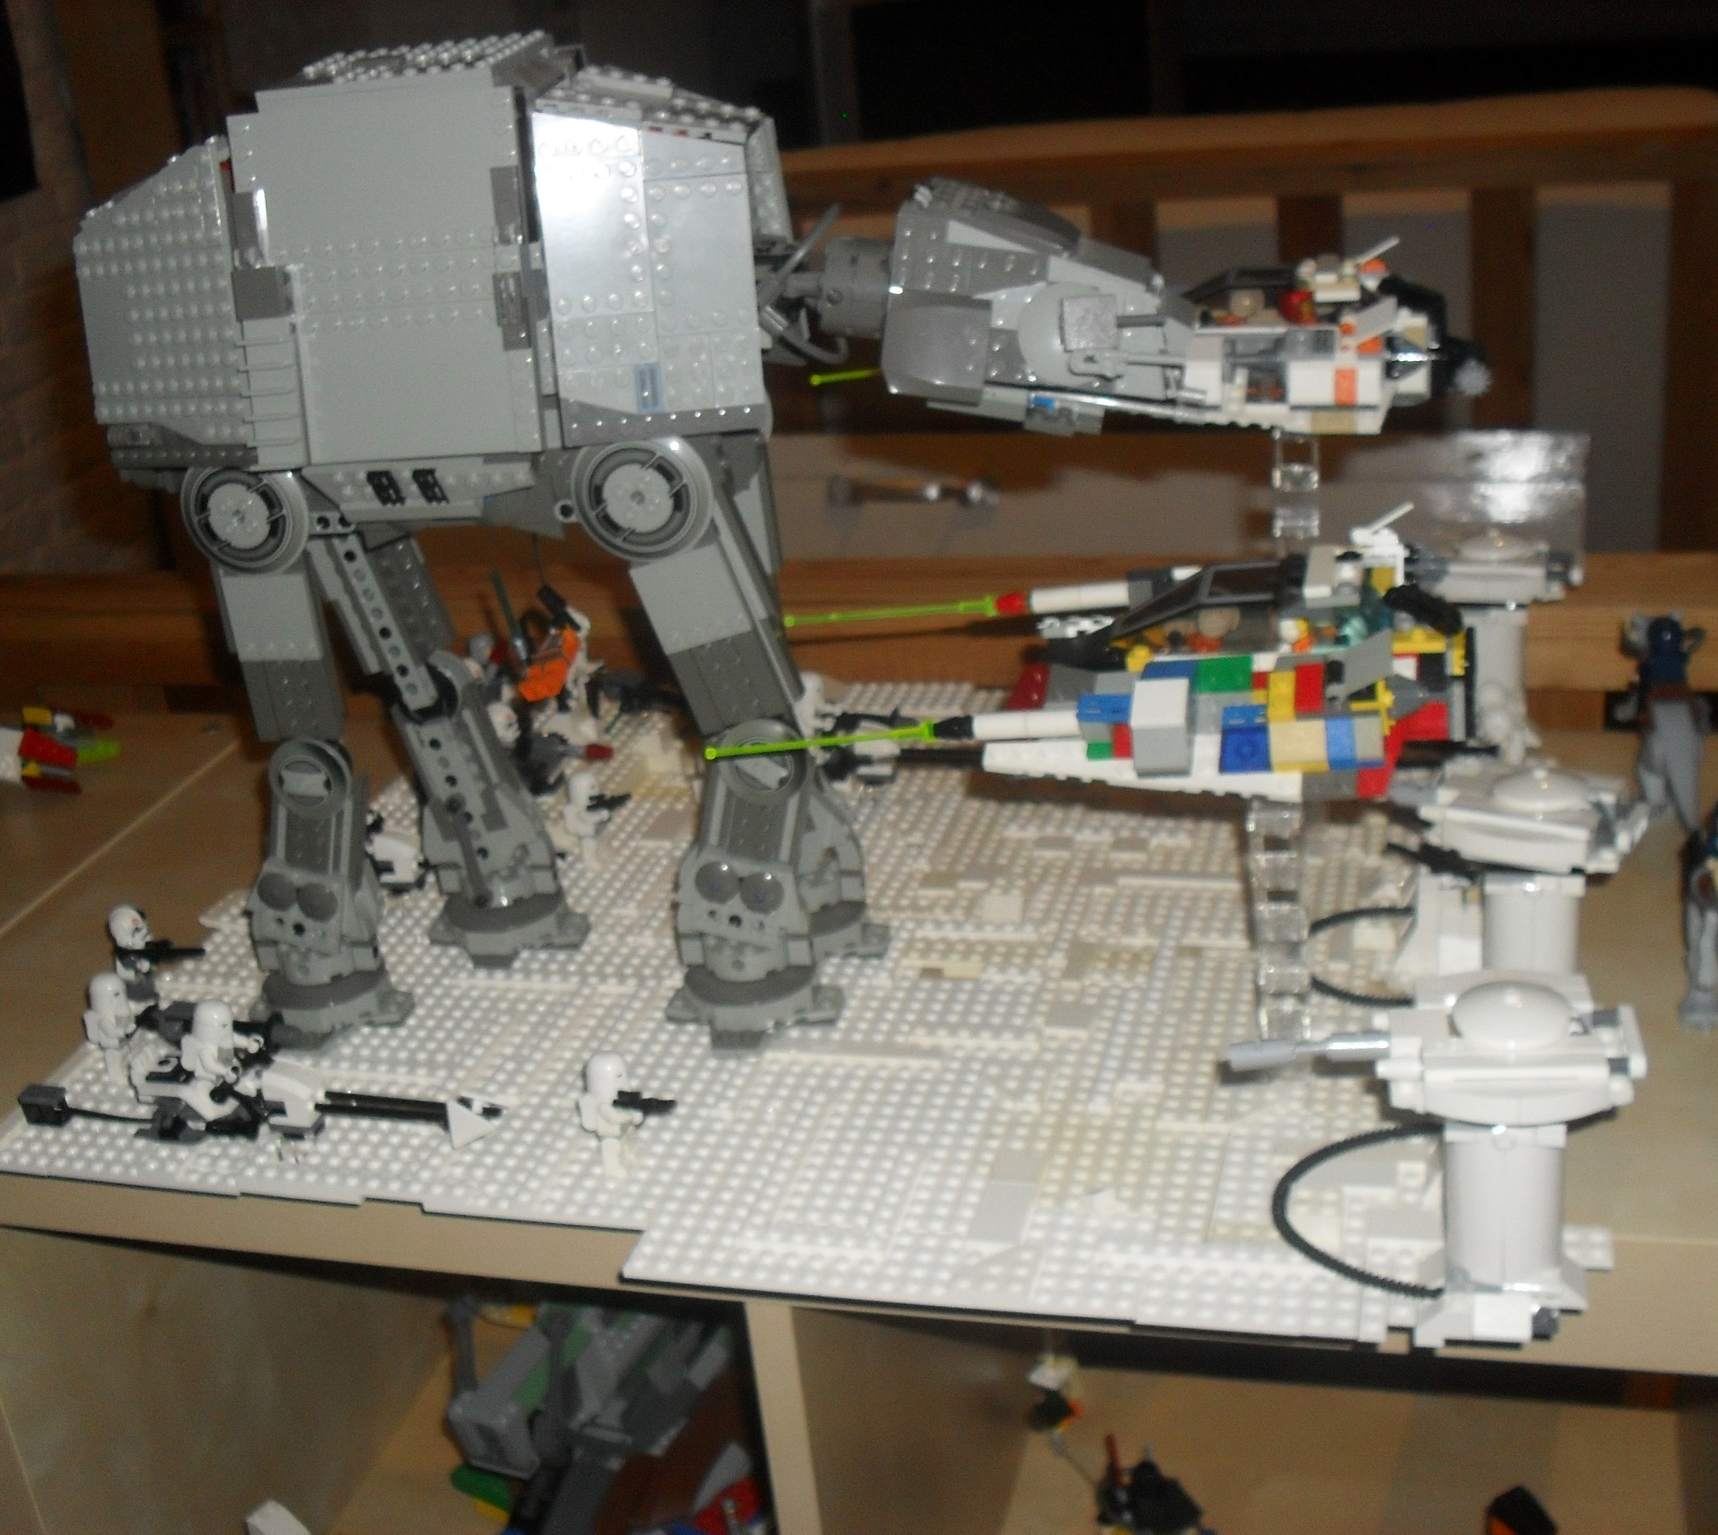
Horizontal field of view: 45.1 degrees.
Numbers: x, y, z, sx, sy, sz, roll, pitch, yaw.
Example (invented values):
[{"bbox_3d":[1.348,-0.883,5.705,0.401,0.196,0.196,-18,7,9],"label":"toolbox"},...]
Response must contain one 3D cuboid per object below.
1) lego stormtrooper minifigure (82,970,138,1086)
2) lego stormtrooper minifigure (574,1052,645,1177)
[{"bbox_3d":[-0.279,0.098,0.772,0.022,0.044,0.025,1,23,16],"label":"lego stormtrooper minifigure"},{"bbox_3d":[-0.082,0.114,0.683,0.023,0.044,0.025,1,23,16],"label":"lego stormtrooper minifigure"}]

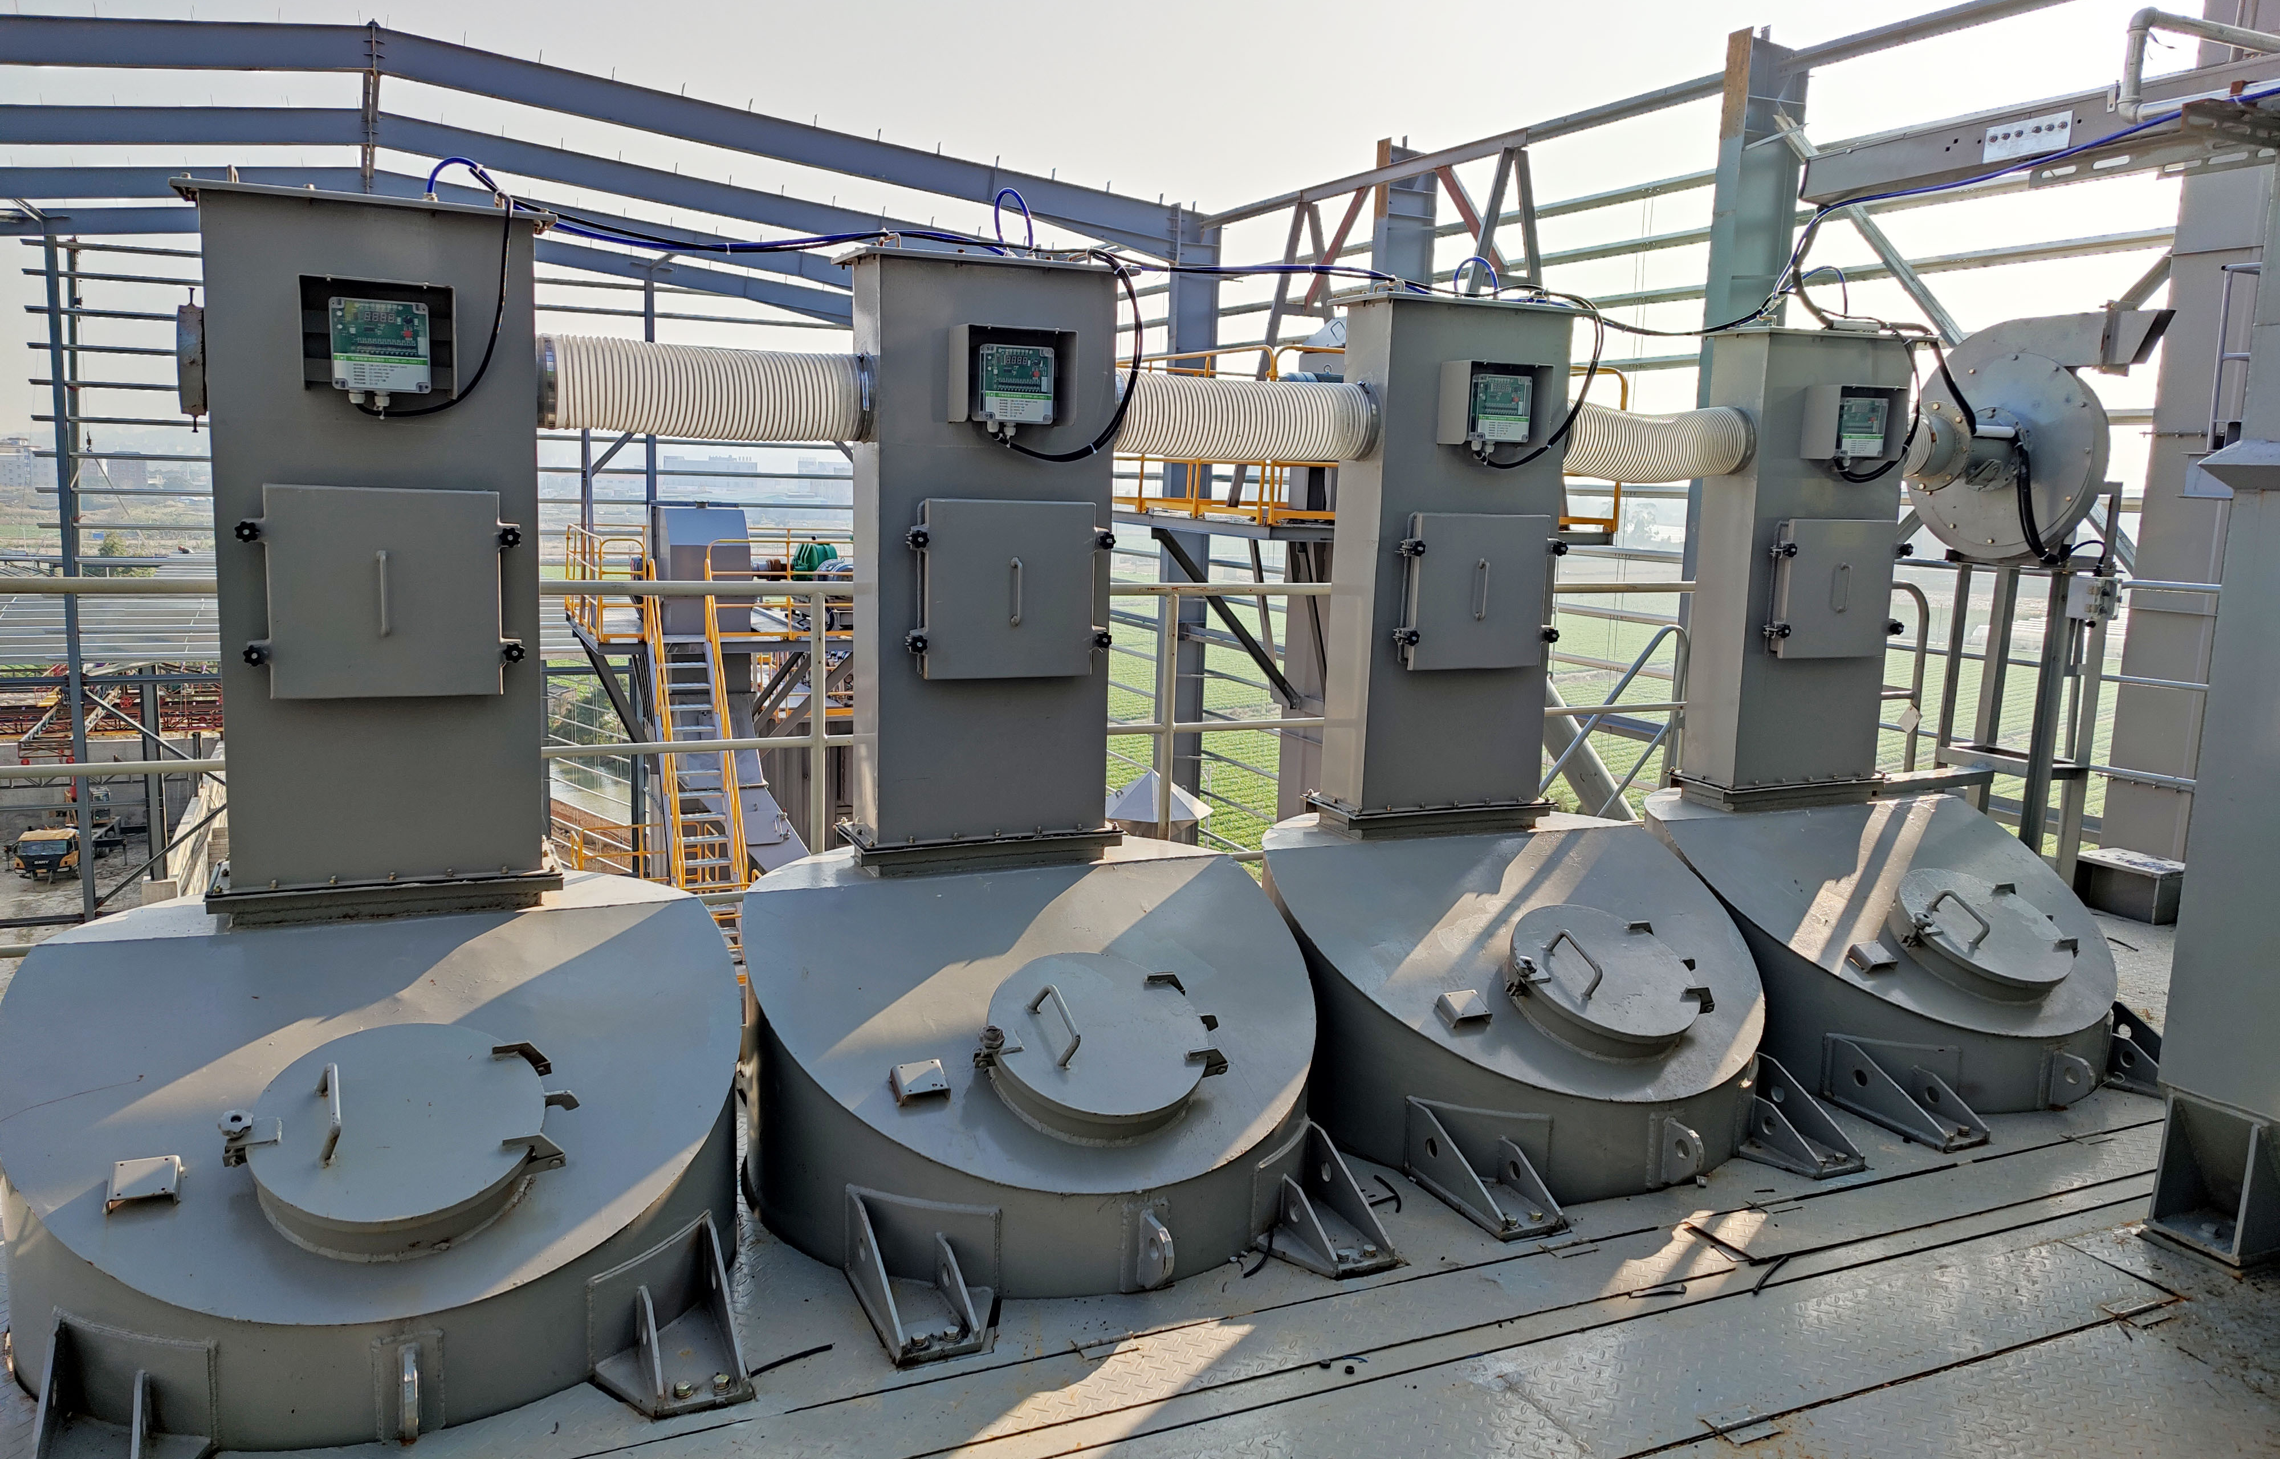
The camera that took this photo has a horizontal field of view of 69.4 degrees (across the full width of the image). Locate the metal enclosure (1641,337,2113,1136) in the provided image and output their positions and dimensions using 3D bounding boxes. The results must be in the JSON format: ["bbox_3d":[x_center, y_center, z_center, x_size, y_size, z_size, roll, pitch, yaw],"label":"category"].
[{"bbox_3d":[2.167,-0.121,4.719,1.311,2.069,1.432,-2,10,-25],"label":"metal enclosure"}]

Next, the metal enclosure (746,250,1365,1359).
[{"bbox_3d":[-0.217,-0.022,3.627,1.311,2.069,1.432,-2,10,-25],"label":"metal enclosure"}]

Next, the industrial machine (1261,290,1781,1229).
[{"bbox_3d":[0.985,-0.072,4.177,1.311,2.069,1.432,-2,10,-25],"label":"industrial machine"}]

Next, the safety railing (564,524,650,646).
[{"bbox_3d":[-6.776,-1.896,20.905,0.670,1.220,4.100,-2,10,-25],"label":"safety railing"}]

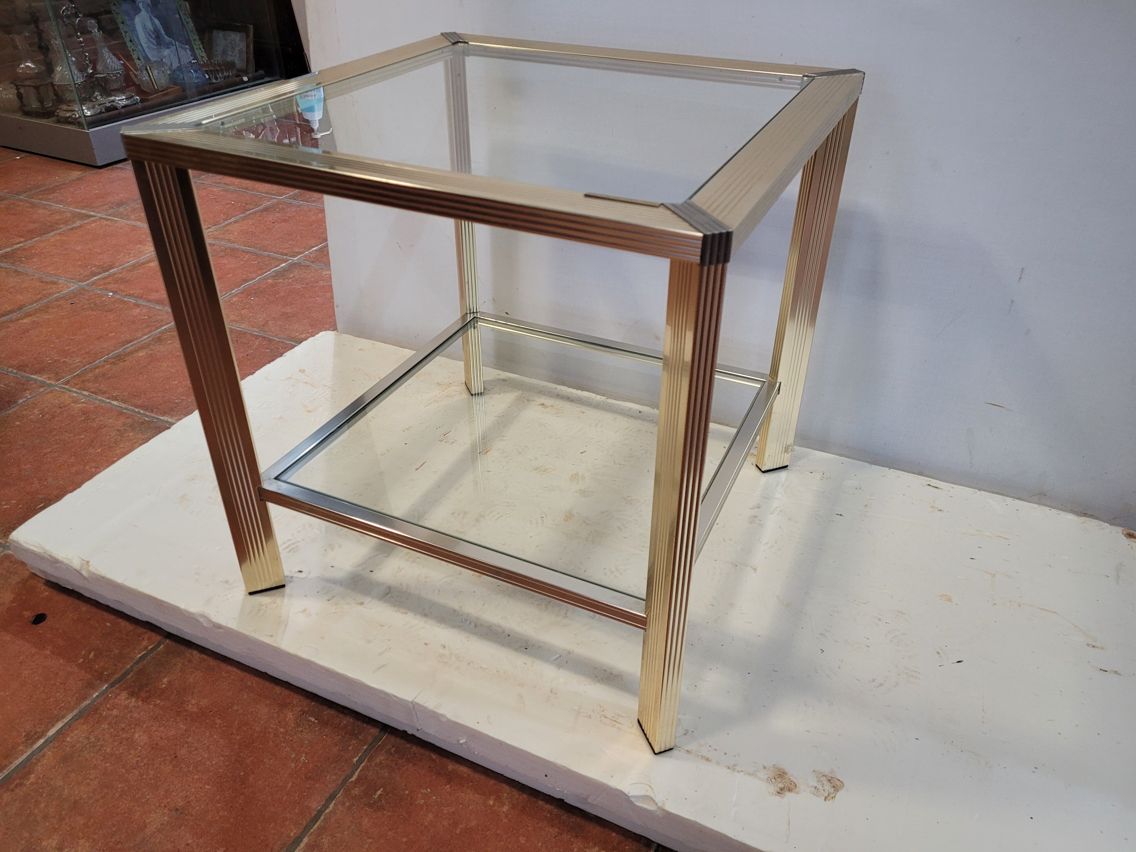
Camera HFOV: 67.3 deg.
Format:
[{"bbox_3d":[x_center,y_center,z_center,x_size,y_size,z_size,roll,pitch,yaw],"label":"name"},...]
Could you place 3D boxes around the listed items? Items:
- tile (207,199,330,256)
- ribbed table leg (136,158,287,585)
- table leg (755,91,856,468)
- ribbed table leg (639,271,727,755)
[{"bbox_3d":[-0.697,-0.492,2.118,0.302,0.012,0.302,15,37,21],"label":"tile"},{"bbox_3d":[-0.353,-0.023,0.869,0.044,0.504,0.019,-11,36,-17],"label":"ribbed table leg"},{"bbox_3d":[0.291,-0.151,1.064,0.044,0.504,0.019,-11,36,-17],"label":"table leg"},{"bbox_3d":[0.086,0.094,0.700,0.019,0.504,0.044,-11,36,-17],"label":"ribbed table leg"}]

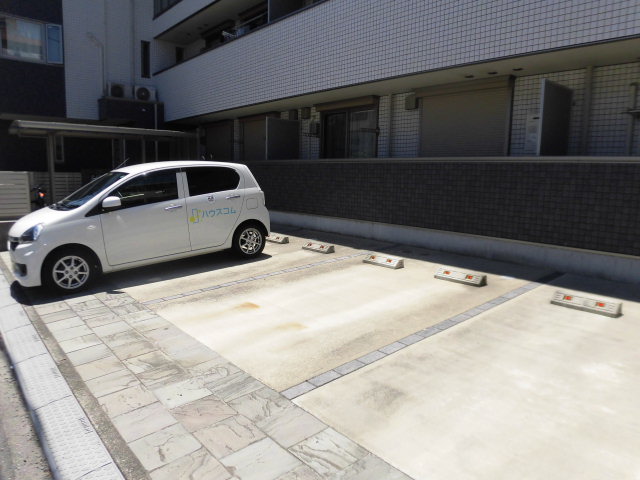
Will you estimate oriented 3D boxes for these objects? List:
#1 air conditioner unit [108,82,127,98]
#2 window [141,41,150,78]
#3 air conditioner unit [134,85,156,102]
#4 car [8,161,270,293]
[{"bbox_3d":[-5.961,-4.430,13.147,0.660,0.500,0.270,-8,12,-41],"label":"air conditioner unit"},{"bbox_3d":[-5.499,-5.688,14.006,0.290,1.150,0.100,-8,12,-41],"label":"window"},{"bbox_3d":[-5.373,-4.511,13.662,0.680,0.510,0.270,-8,12,-41],"label":"air conditioner unit"},{"bbox_3d":[-2.430,-0.352,6.270,3.400,1.490,1.480,-10,14,-40],"label":"car"}]

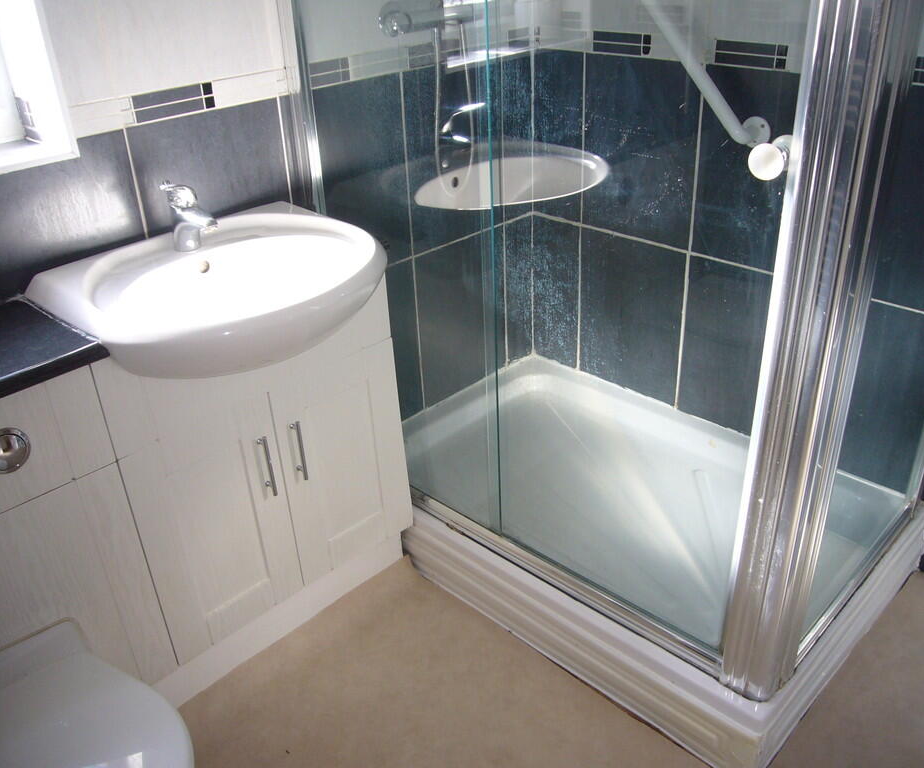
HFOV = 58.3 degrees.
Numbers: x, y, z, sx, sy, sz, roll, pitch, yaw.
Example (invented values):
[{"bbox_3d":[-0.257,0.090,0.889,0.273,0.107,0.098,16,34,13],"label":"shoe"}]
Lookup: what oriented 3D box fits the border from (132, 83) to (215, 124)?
[{"bbox_3d":[-0.532,-0.522,1.535,0.166,0.048,0.010,-27,37,-37],"label":"border"}]

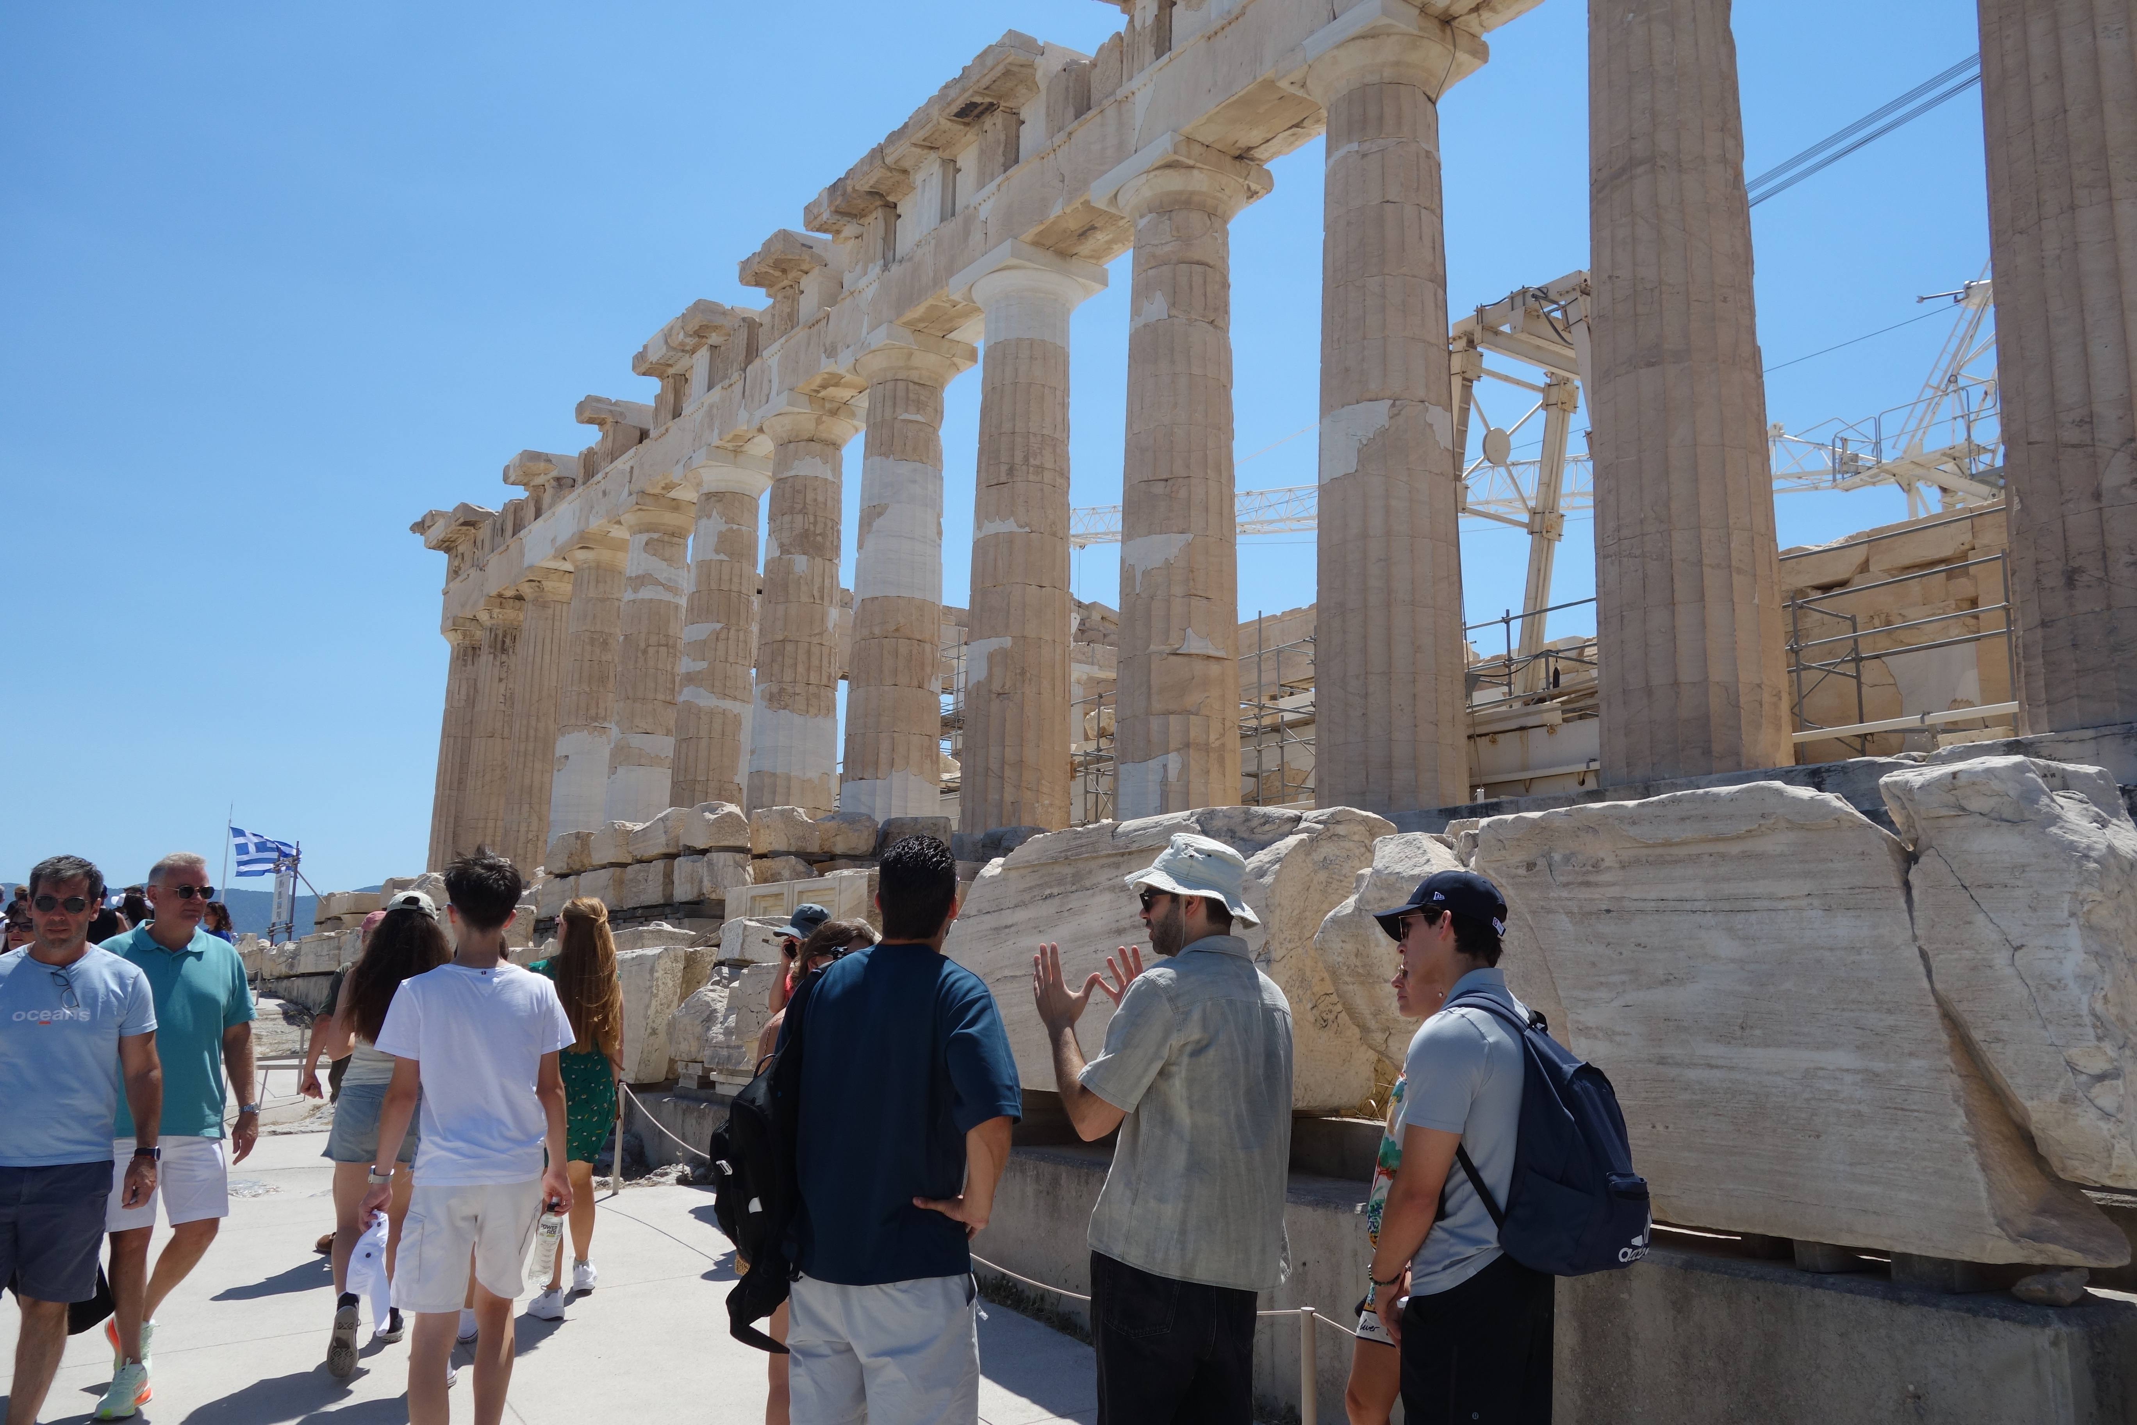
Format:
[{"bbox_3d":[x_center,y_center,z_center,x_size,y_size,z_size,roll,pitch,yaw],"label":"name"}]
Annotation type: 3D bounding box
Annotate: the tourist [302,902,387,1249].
[{"bbox_3d":[-3.529,1.826,8.362,0.560,1.700,0.500,8,-12,-34],"label":"tourist"}]

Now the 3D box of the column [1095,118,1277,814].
[{"bbox_3d":[1.669,-3.207,25.069,2.030,10.430,2.030,8,-12,-34],"label":"column"}]

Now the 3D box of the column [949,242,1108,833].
[{"bbox_3d":[-0.791,-2.682,28.588,2.020,10.430,2.020,8,-12,-34],"label":"column"}]

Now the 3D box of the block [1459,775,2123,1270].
[{"bbox_3d":[2.288,0.953,5.394,0.650,1.380,1.920,8,-12,-34],"label":"block"}]

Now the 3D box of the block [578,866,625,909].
[{"bbox_3d":[-5.986,2.403,22.161,0.550,0.530,1.220,8,-13,-34],"label":"block"}]

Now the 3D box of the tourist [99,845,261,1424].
[{"bbox_3d":[-3.013,1.419,5.580,0.560,1.770,0.600,5,-11,-21],"label":"tourist"}]

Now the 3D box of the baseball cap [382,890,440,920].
[{"bbox_3d":[-2.382,0.699,6.026,0.185,0.130,0.270,5,-11,-21],"label":"baseball cap"}]

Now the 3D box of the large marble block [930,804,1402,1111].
[{"bbox_3d":[0.372,1.218,8.392,0.770,1.370,3.000,8,-12,-34],"label":"large marble block"}]

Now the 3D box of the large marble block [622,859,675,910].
[{"bbox_3d":[-4.512,1.961,18.888,0.600,0.530,1.220,8,-12,-34],"label":"large marble block"}]

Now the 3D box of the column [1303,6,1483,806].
[{"bbox_3d":[4.144,-3.764,21.636,2.020,10.430,2.020,1,-11,0],"label":"column"}]

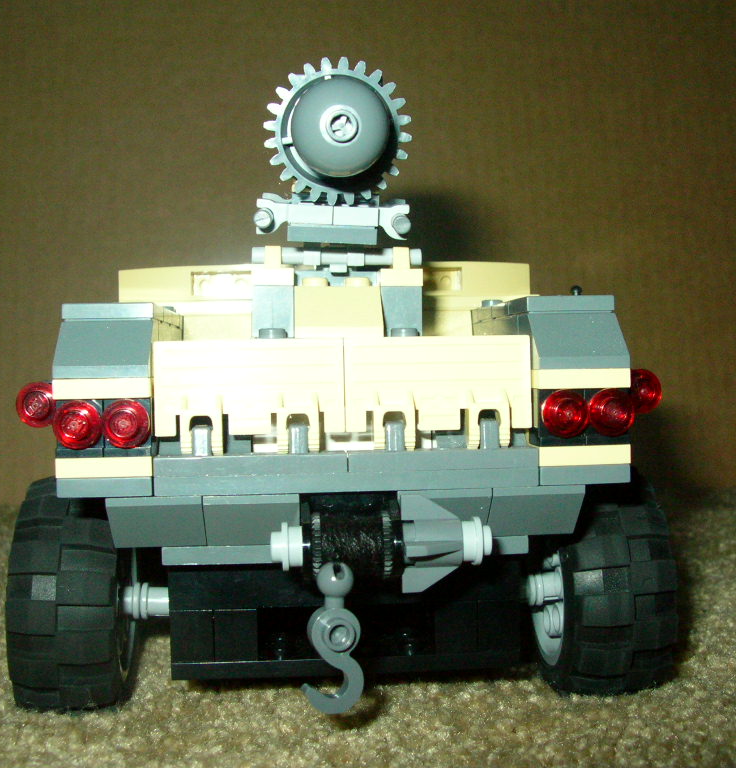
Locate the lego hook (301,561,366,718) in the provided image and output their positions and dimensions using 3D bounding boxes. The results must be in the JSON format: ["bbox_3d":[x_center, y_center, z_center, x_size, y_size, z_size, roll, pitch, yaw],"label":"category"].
[{"bbox_3d":[-0.006,0.040,0.170,0.010,0.024,0.007,-1,2,-13],"label":"lego hook"}]

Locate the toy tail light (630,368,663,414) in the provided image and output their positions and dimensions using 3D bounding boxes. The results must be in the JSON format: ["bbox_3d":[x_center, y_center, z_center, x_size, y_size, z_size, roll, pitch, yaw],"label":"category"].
[{"bbox_3d":[0.050,0.001,0.195,0.008,0.008,0.005,-1,2,-4],"label":"toy tail light"}]

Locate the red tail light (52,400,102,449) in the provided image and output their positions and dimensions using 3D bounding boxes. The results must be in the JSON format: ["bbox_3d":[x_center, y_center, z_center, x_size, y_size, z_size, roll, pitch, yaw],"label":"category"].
[{"bbox_3d":[-0.047,0.007,0.173,0.008,0.008,0.005,-1,2,-4],"label":"red tail light"}]

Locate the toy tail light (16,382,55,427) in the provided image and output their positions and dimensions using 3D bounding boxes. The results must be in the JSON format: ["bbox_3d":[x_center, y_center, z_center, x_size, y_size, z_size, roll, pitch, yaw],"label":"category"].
[{"bbox_3d":[-0.058,0.004,0.188,0.008,0.008,0.005,-1,2,-4],"label":"toy tail light"}]

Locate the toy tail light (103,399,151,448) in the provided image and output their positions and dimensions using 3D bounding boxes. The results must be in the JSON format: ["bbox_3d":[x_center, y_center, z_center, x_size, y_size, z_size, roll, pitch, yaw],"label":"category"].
[{"bbox_3d":[-0.039,0.006,0.173,0.008,0.008,0.005,-1,2,-4],"label":"toy tail light"}]

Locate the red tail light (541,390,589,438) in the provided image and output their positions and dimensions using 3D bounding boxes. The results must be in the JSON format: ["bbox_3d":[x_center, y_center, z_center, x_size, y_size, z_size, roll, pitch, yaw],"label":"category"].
[{"bbox_3d":[0.033,0.005,0.178,0.008,0.008,0.005,-1,2,-4],"label":"red tail light"}]

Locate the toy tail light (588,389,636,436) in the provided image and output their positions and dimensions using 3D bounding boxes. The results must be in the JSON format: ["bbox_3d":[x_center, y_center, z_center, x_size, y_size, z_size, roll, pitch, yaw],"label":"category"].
[{"bbox_3d":[0.041,0.005,0.179,0.008,0.008,0.005,-1,2,-4],"label":"toy tail light"}]

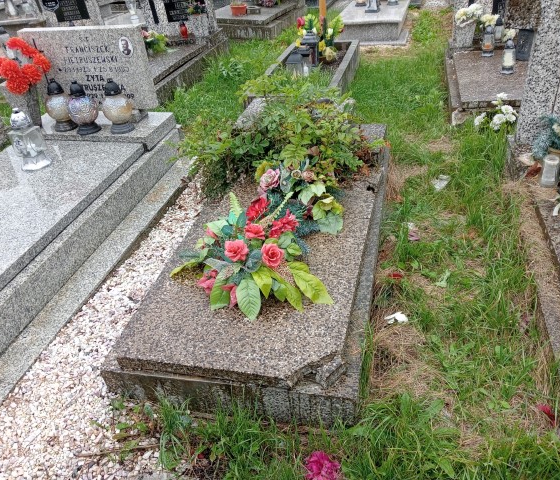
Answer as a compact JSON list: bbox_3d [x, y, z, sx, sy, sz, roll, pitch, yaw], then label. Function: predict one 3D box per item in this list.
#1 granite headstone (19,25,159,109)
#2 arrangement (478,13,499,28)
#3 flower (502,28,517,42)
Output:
[{"bbox_3d":[-1.161,-1.038,3.153,0.768,0.476,0.082,4,34,12],"label":"granite headstone"},{"bbox_3d":[1.845,-1.936,4.569,0.187,0.138,0.149,4,35,13],"label":"arrangement"},{"bbox_3d":[2.047,-1.829,4.615,0.139,0.119,0.132,4,34,12],"label":"flower"}]

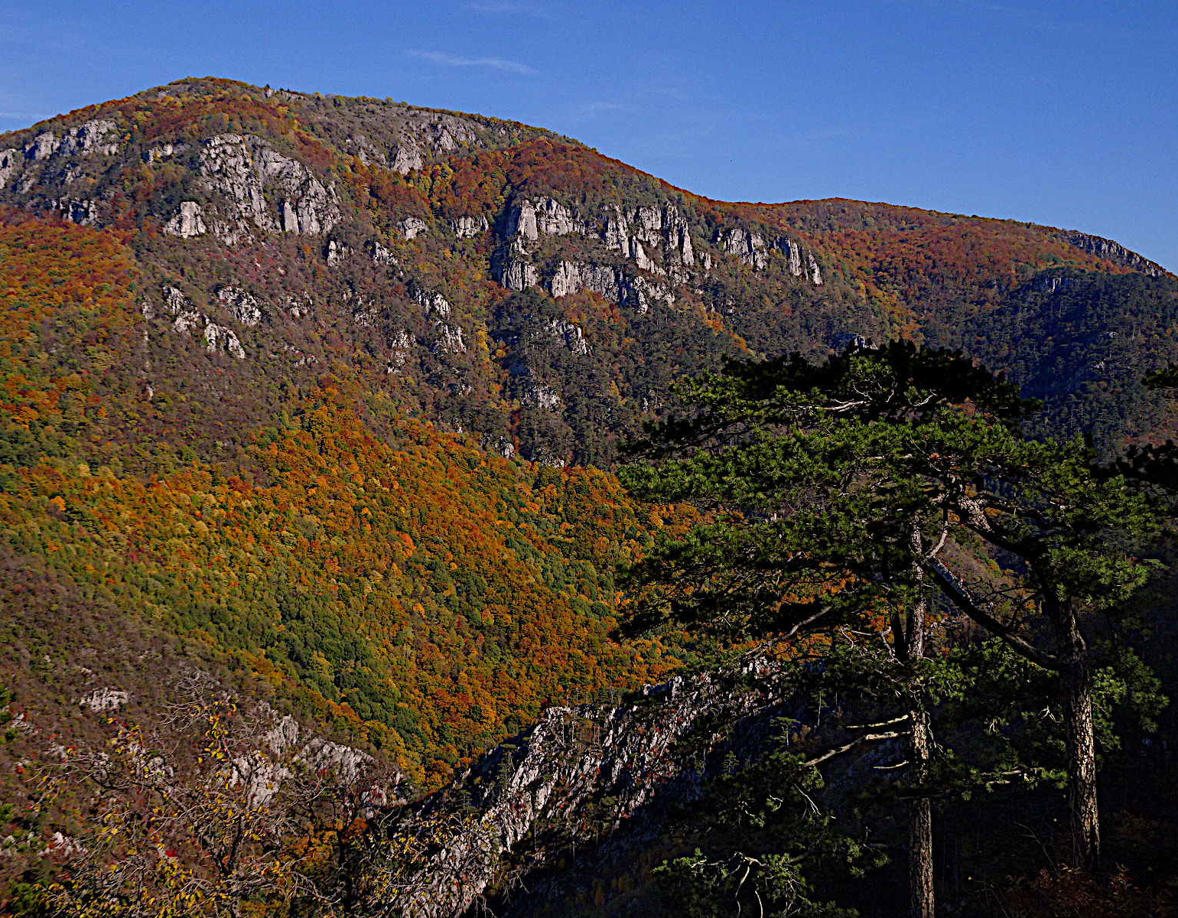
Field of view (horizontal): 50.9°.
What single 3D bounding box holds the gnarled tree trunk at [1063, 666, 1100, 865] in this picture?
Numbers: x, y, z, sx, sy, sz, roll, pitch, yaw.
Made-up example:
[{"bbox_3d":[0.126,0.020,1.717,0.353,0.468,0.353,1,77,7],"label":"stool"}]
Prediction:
[{"bbox_3d":[6.385,3.981,16.000,0.360,2.750,0.360,-3,0,0],"label":"gnarled tree trunk"}]

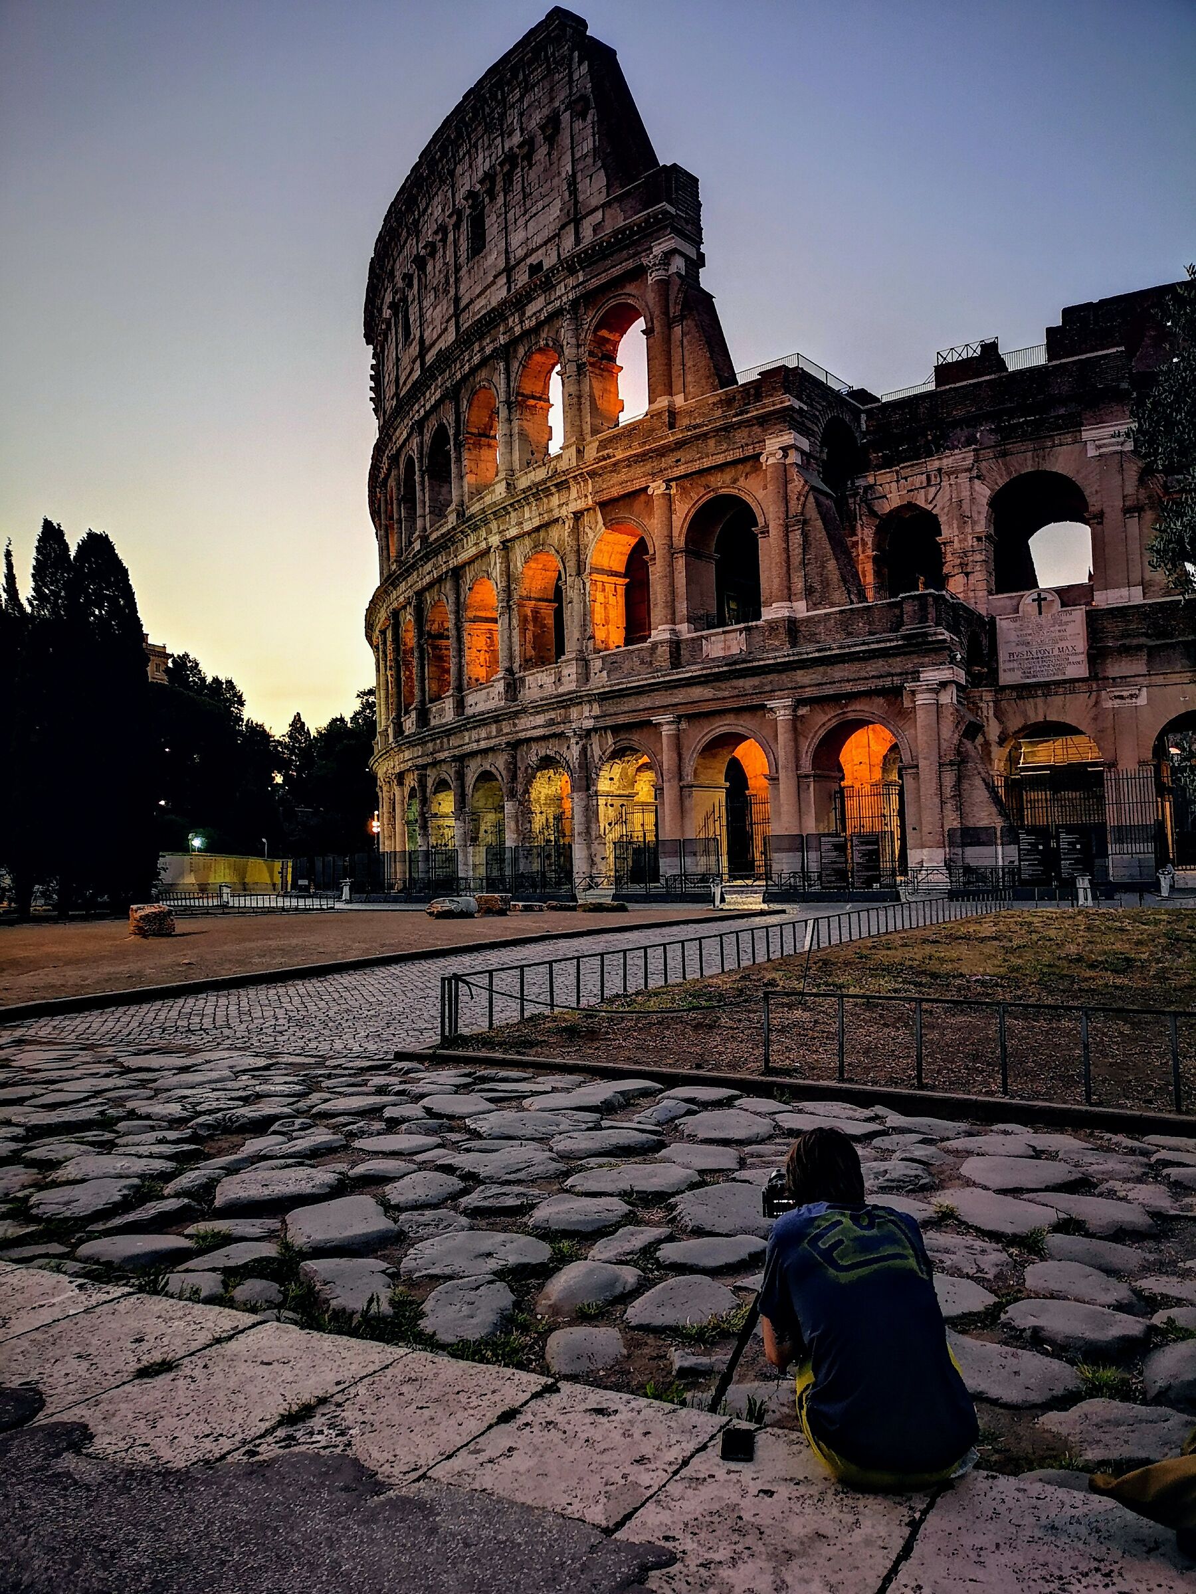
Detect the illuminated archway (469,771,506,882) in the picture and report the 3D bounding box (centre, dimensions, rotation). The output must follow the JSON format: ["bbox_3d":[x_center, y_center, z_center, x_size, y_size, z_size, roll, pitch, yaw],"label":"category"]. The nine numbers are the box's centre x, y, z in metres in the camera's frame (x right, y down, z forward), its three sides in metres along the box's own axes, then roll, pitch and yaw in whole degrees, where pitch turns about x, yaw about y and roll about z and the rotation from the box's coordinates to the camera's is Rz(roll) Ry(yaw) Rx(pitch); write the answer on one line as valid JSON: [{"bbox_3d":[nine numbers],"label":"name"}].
[{"bbox_3d":[-5.728,1.880,74.533,2.200,6.800,4.400,2,-5,-33],"label":"illuminated archway"}]

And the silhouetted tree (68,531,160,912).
[{"bbox_3d":[-18.659,-2.998,47.890,3.600,14.700,3.600,1,-5,-21],"label":"silhouetted tree"}]

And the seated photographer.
[{"bbox_3d":[0.700,1.308,3.400,0.550,0.850,0.750,0,-5,-10],"label":"seated photographer"}]

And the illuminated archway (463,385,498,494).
[{"bbox_3d":[-6.197,-22.062,76.659,2.400,6.021,4.552,2,-6,-32],"label":"illuminated archway"}]

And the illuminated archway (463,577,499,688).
[{"bbox_3d":[-6.130,-9.948,75.854,2.200,6.600,4.400,2,-5,-33],"label":"illuminated archway"}]

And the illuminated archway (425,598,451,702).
[{"bbox_3d":[-9.439,-9.753,81.801,2.400,6.381,4.777,2,-5,-27],"label":"illuminated archway"}]

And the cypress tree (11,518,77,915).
[{"bbox_3d":[-20.961,-3.008,46.922,3.100,15.000,3.100,1,-5,-24],"label":"cypress tree"}]

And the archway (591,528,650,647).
[{"bbox_3d":[1.993,-10.965,65.138,2.400,6.135,4.437,4,-7,-43],"label":"archway"}]

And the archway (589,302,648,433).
[{"bbox_3d":[1.883,-22.756,66.069,2.400,6.294,4.380,4,-7,-43],"label":"archway"}]

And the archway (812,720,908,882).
[{"bbox_3d":[12.016,0.281,55.504,4.263,7.187,2.400,-4,-6,35],"label":"archway"}]

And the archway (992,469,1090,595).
[{"bbox_3d":[21.435,-12.553,60.016,4.419,5.593,2.400,-3,-5,28],"label":"archway"}]

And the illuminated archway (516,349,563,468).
[{"bbox_3d":[-2.466,-22.219,71.218,2.400,6.151,4.489,3,-6,-37],"label":"illuminated archway"}]

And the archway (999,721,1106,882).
[{"bbox_3d":[21.536,0.144,58.228,4.600,7.250,2.200,-4,-5,32],"label":"archway"}]

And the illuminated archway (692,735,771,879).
[{"bbox_3d":[7.028,0.505,59.724,4.400,6.950,2.200,-5,-6,42],"label":"illuminated archway"}]

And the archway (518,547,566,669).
[{"bbox_3d":[-2.301,-10.528,70.471,2.200,6.500,4.400,3,-6,-38],"label":"archway"}]

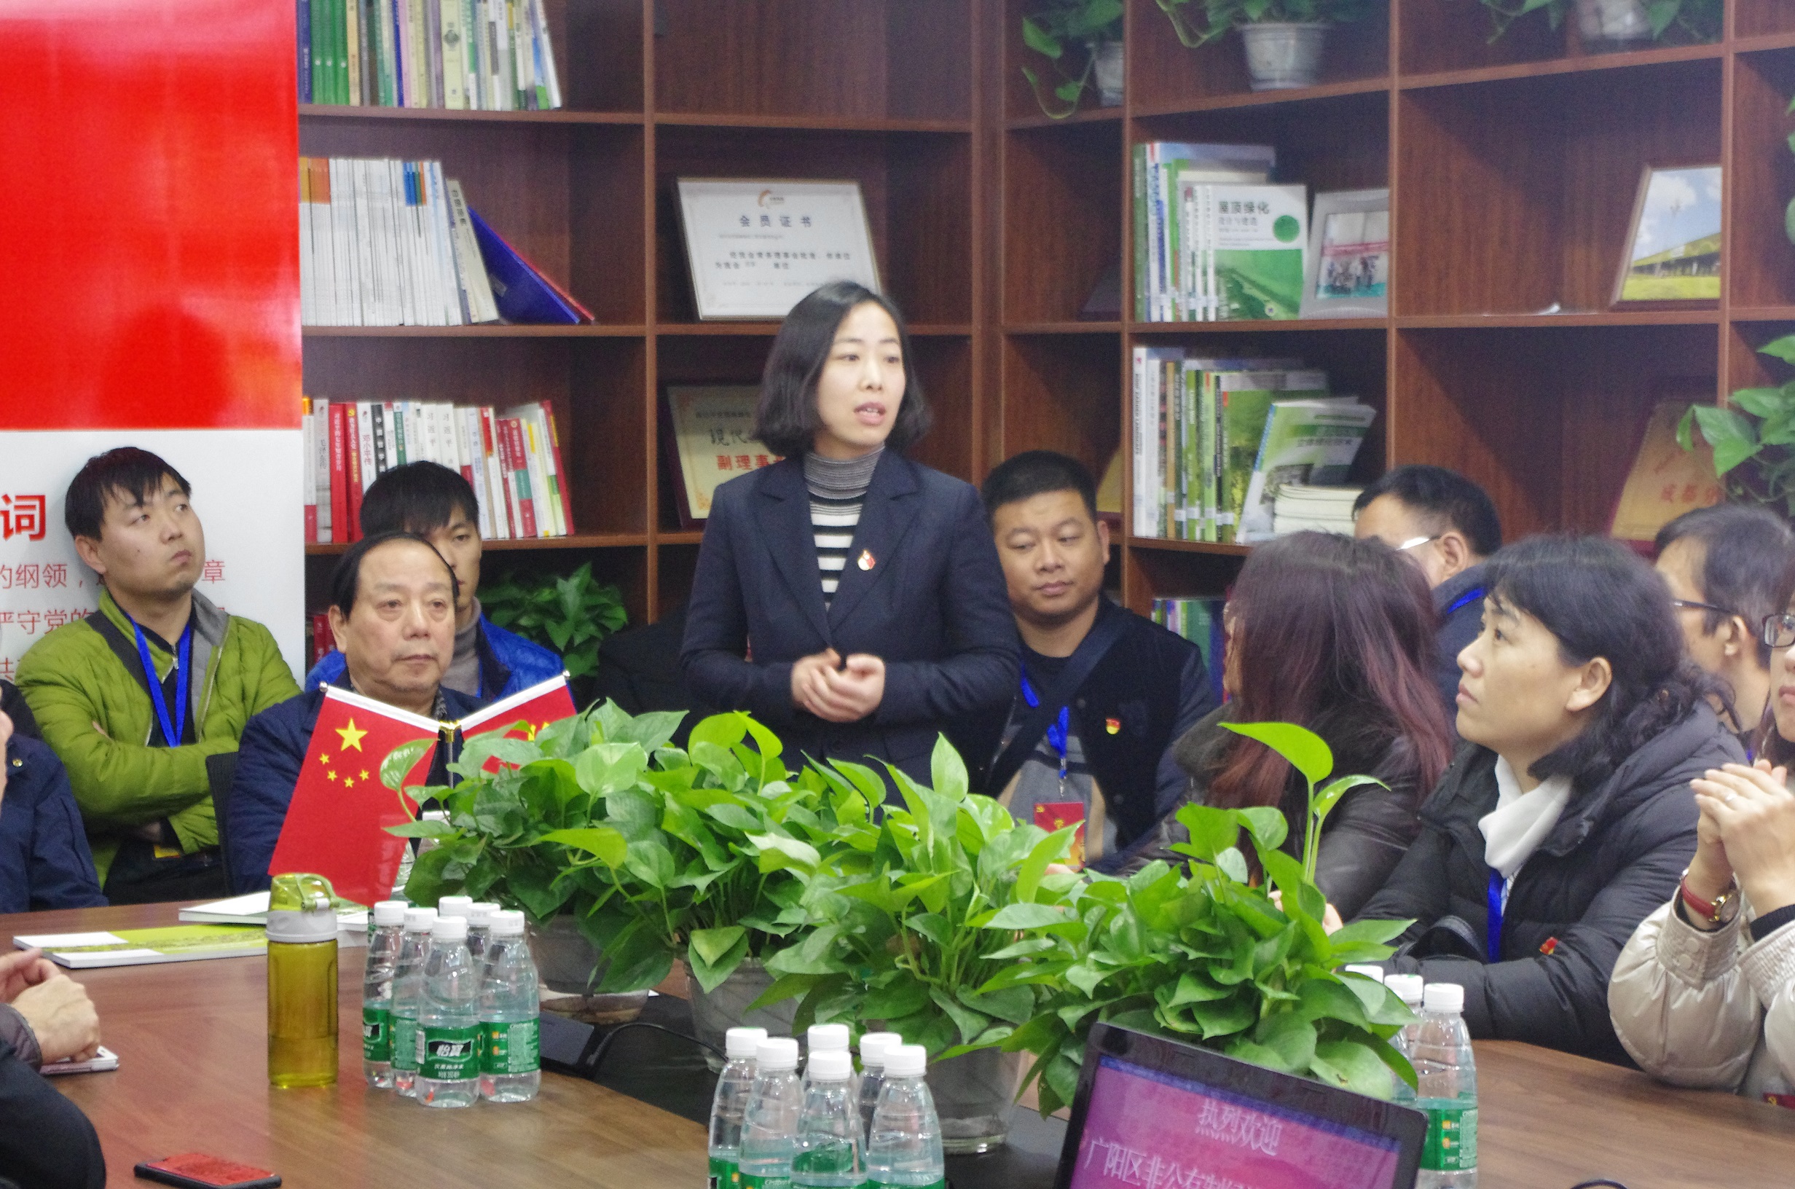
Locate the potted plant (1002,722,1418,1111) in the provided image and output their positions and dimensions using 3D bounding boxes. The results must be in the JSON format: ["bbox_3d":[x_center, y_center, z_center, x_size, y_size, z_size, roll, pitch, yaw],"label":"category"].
[{"bbox_3d":[0.253,0.313,3.308,0.330,0.417,0.320,0,3,0],"label":"potted plant"}]

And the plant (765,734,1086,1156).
[{"bbox_3d":[0.022,0.316,3.694,0.300,0.368,0.300,0,3,0],"label":"plant"}]

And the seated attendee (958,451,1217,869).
[{"bbox_3d":[0.210,0.474,5.630,0.540,1.330,0.700,0,3,12],"label":"seated attendee"}]

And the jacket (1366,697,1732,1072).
[{"bbox_3d":[0.710,0.419,4.370,0.430,0.600,0.460,-2,4,-23],"label":"jacket"}]

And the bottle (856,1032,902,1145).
[{"bbox_3d":[-0.012,0.438,3.225,0.061,0.179,0.061,0,3,0],"label":"bottle"}]

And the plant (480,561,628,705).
[{"bbox_3d":[-0.587,0.100,6.870,0.280,0.305,0.270,0,3,0],"label":"plant"}]

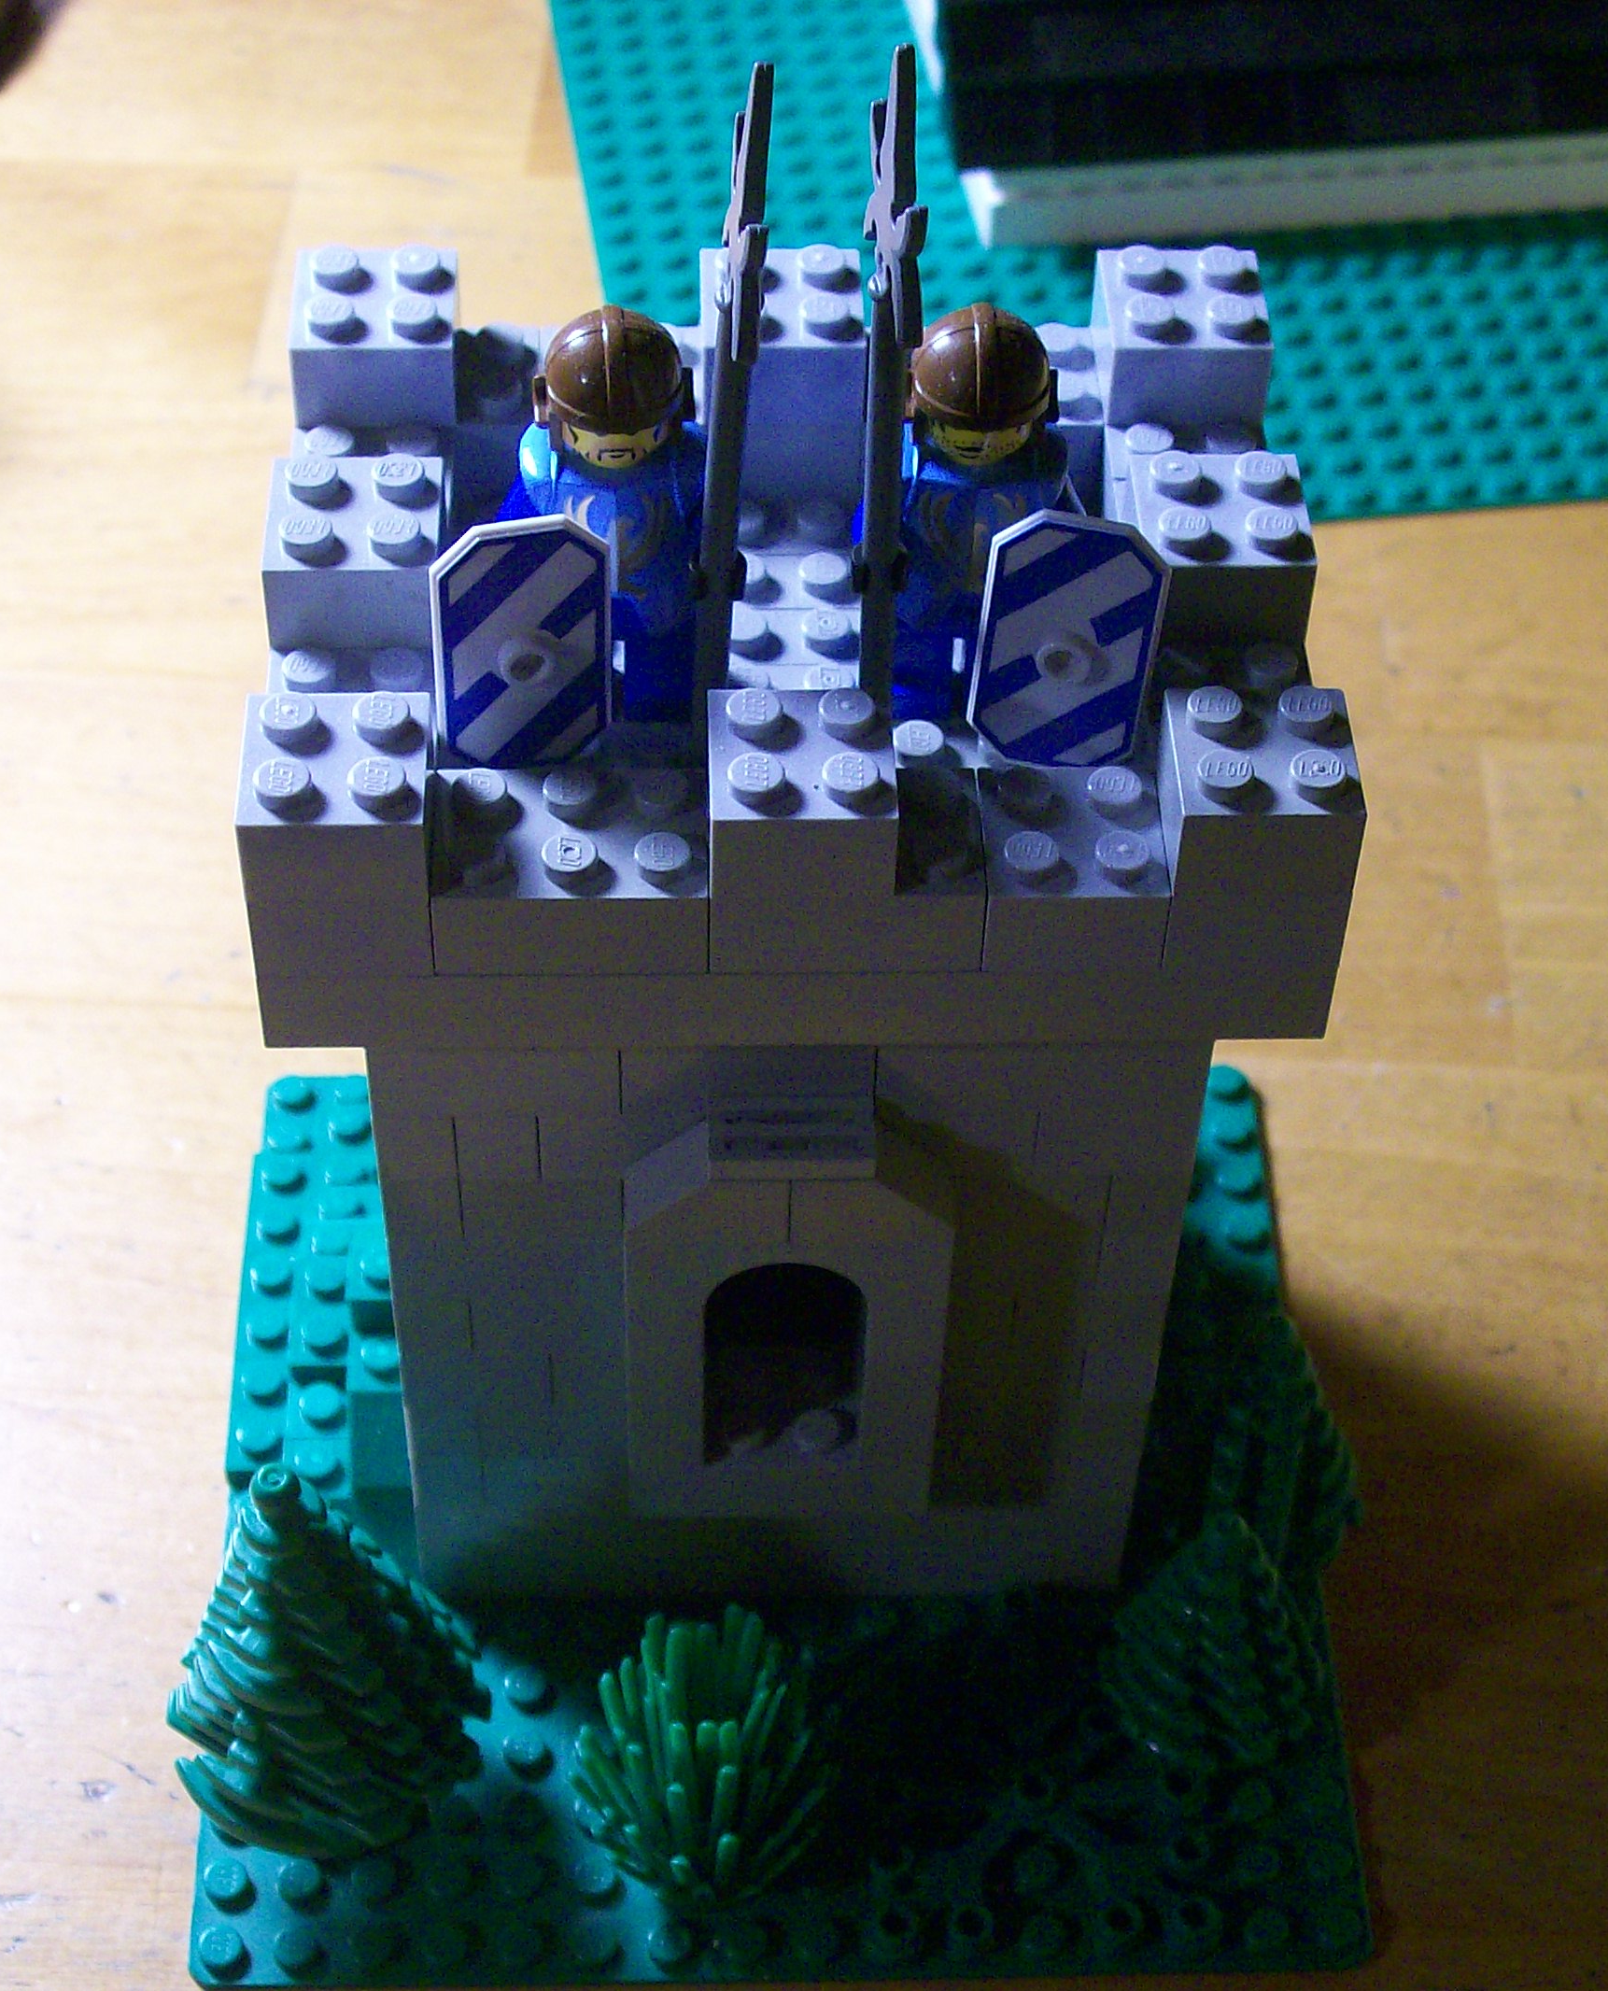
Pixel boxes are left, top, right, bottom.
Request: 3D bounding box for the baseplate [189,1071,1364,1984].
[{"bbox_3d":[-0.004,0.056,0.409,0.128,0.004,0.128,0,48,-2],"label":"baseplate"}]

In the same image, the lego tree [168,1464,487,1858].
[{"bbox_3d":[-0.051,0.066,0.358,0.034,0.061,0.033,0,48,-2],"label":"lego tree"}]

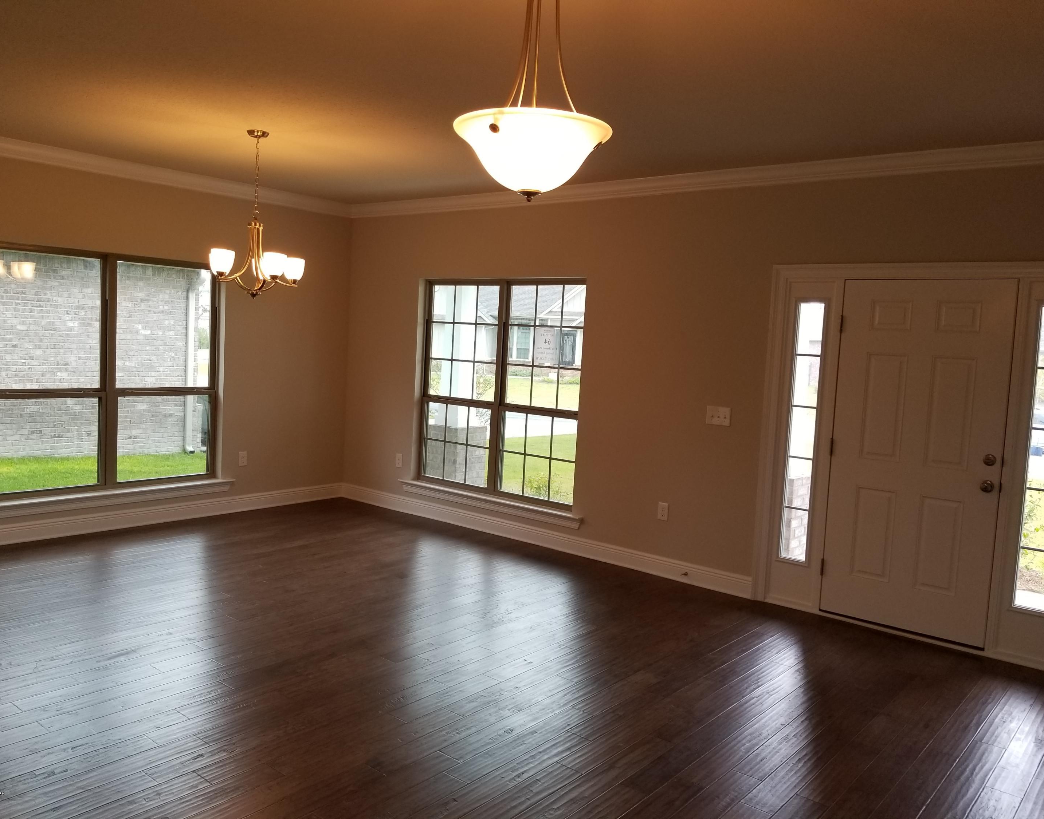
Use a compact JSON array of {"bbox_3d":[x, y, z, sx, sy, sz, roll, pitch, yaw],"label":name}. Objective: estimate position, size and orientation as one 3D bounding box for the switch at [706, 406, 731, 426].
[{"bbox_3d":[1.302,0.044,5.445,0.165,0.117,0.014,7,6,39],"label":"switch"}]

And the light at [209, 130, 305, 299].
[{"bbox_3d":[-1.590,-1.154,4.909,0.575,0.980,0.575,7,6,39],"label":"light"}]

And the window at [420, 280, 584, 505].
[{"bbox_3d":[-0.194,-0.177,6.773,1.740,1.750,0.060,7,6,39],"label":"window"}]

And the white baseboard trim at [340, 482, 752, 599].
[{"bbox_3d":[-0.126,0.971,6.646,4.170,0.139,0.018,7,6,39],"label":"white baseboard trim"}]

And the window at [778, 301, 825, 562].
[{"bbox_3d":[1.747,0.148,5.108,0.172,1.630,0.030,7,6,39],"label":"window"}]

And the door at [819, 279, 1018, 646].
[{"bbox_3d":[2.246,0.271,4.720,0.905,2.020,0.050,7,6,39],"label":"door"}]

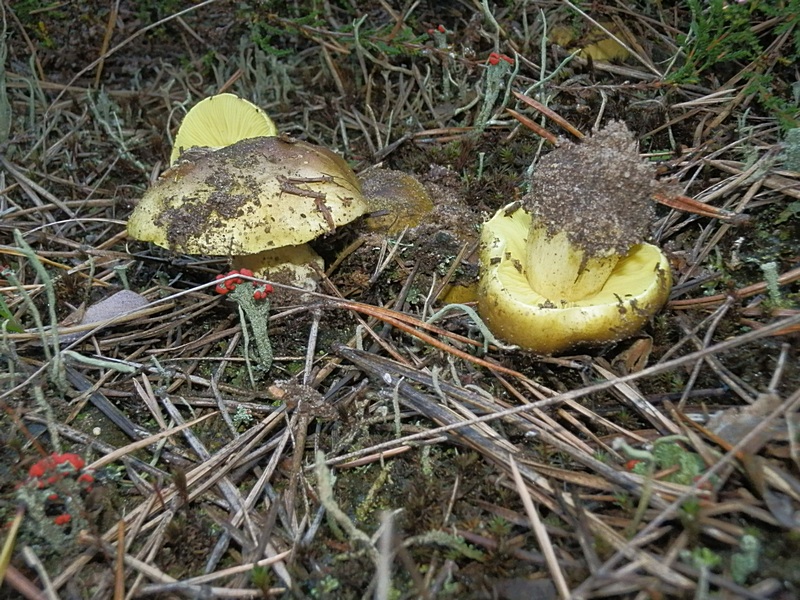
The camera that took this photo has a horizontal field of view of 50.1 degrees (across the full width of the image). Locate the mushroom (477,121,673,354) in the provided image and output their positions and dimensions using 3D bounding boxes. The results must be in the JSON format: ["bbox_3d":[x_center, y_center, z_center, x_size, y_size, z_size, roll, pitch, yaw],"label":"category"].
[{"bbox_3d":[0.055,-0.019,0.257,0.060,0.065,0.060,12,30,0],"label":"mushroom"}]

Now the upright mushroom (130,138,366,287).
[{"bbox_3d":[-0.049,-0.029,0.279,0.078,0.049,0.078,-3,19,0],"label":"upright mushroom"}]

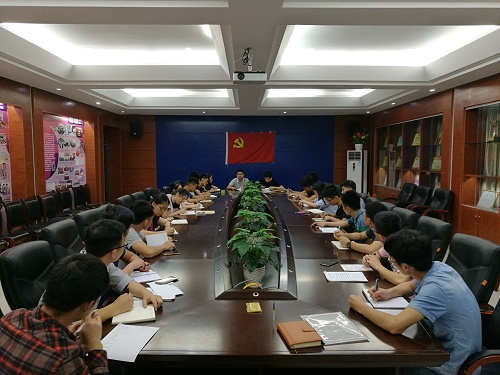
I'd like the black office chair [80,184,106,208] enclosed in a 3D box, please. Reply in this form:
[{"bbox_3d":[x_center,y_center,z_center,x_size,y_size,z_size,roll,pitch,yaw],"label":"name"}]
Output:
[{"bbox_3d":[-3.437,0.467,8.493,0.580,0.910,0.570,0,4,0],"label":"black office chair"}]

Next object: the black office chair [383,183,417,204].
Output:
[{"bbox_3d":[3.135,0.445,8.169,0.640,1.000,0.600,-1,4,-10],"label":"black office chair"}]

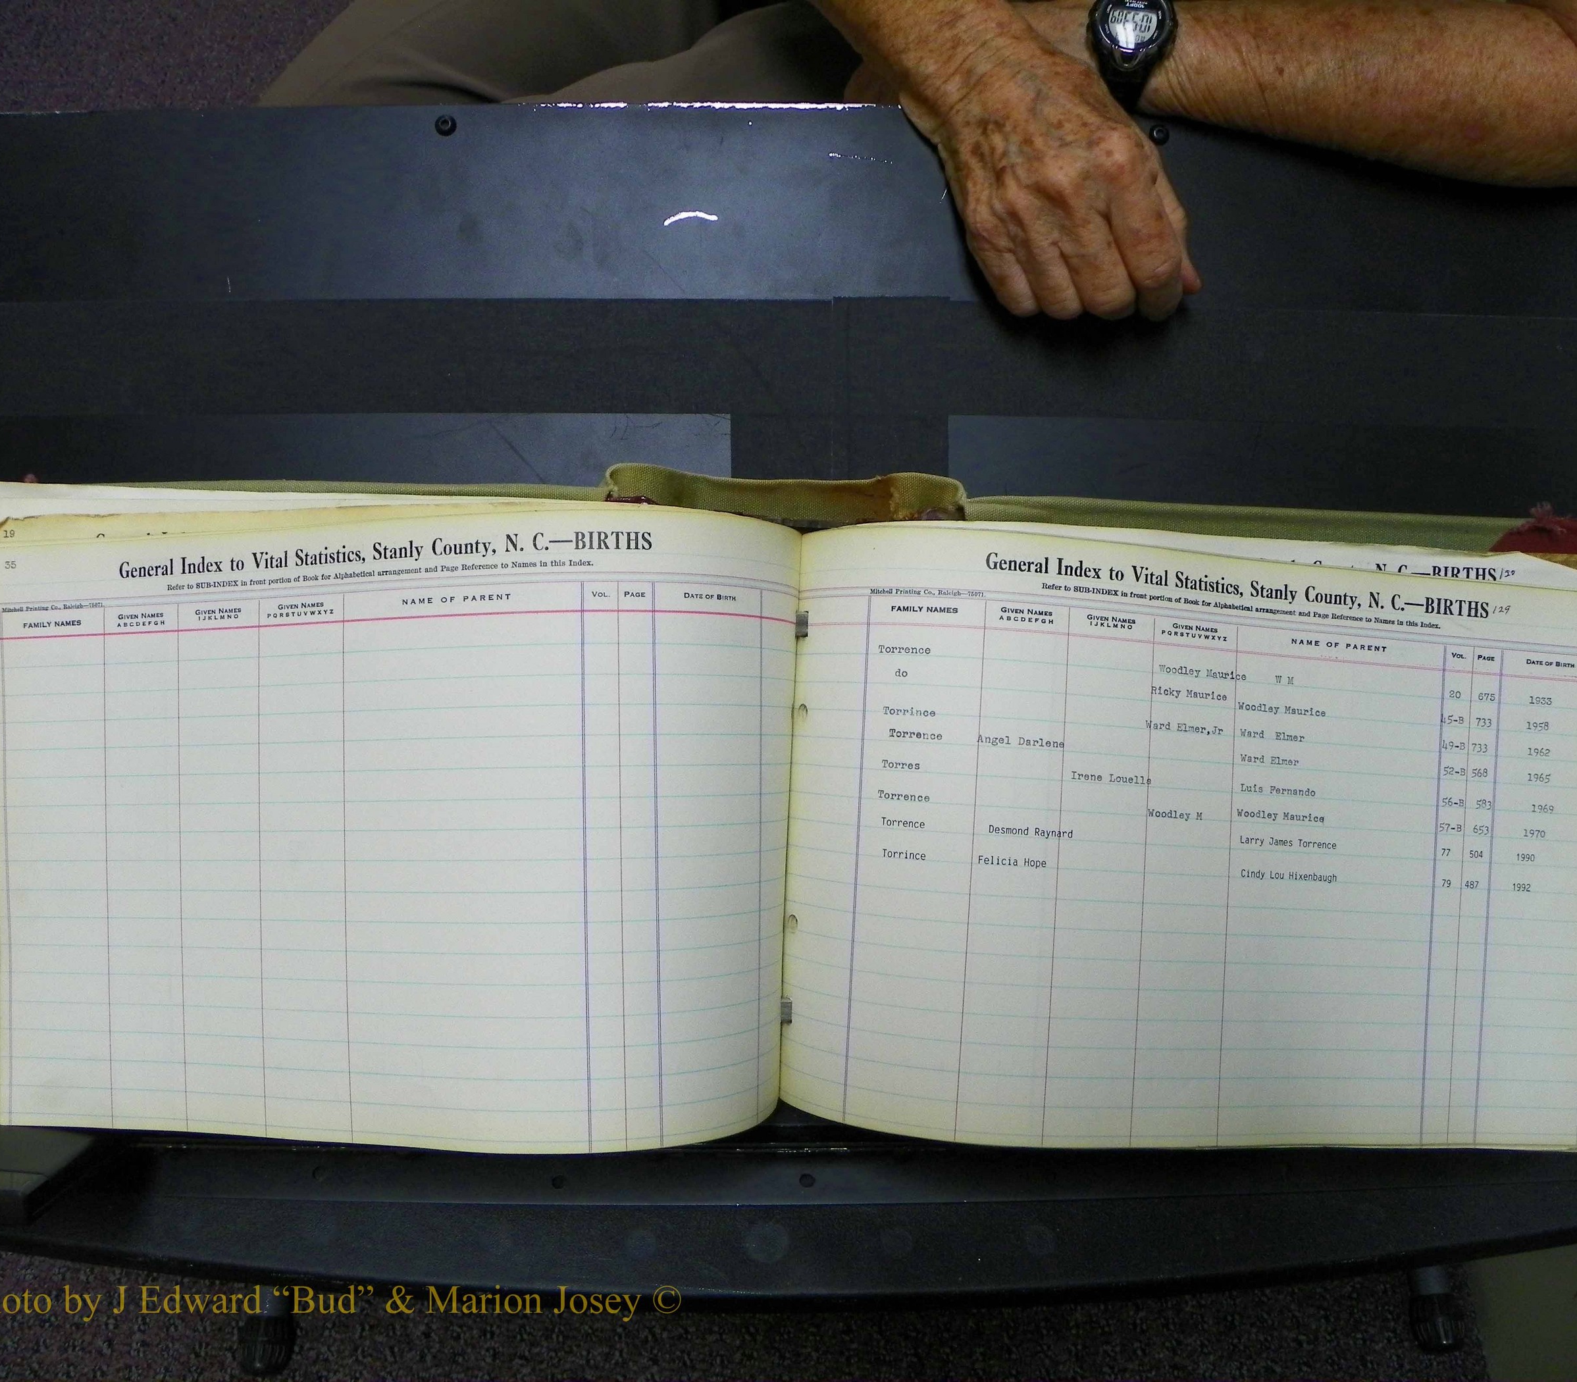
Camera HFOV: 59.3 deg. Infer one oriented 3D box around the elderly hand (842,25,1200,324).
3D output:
[{"bbox_3d":[0.115,-0.224,0.610,0.095,0.070,0.155,-32,90,0],"label":"elderly hand"}]

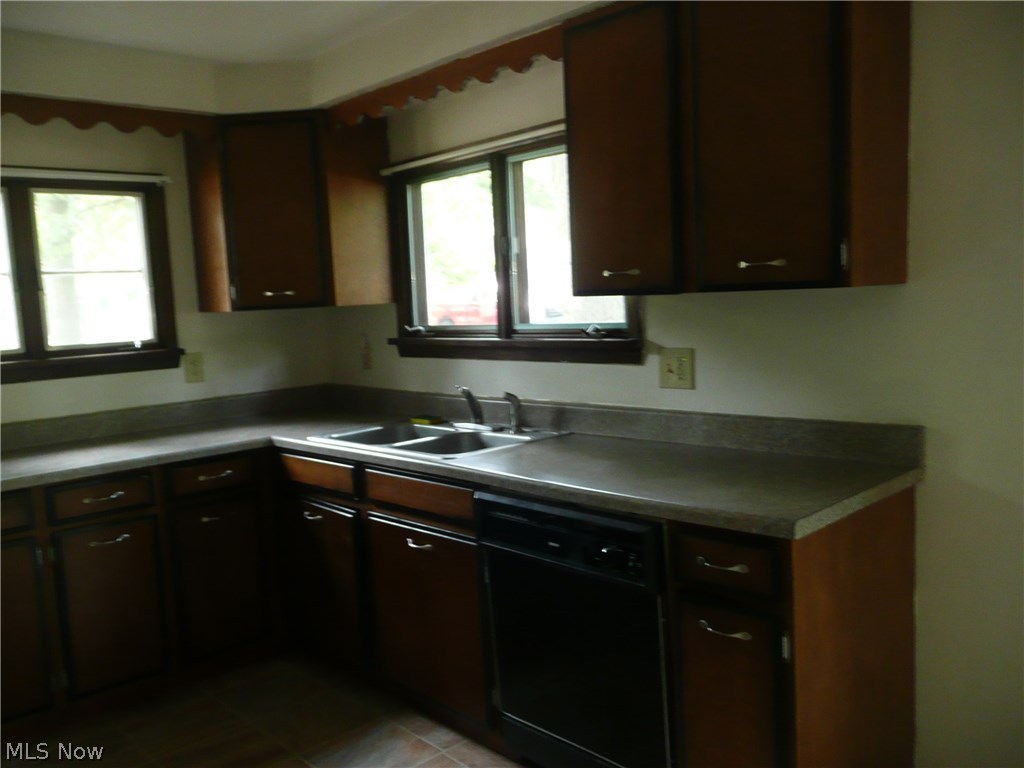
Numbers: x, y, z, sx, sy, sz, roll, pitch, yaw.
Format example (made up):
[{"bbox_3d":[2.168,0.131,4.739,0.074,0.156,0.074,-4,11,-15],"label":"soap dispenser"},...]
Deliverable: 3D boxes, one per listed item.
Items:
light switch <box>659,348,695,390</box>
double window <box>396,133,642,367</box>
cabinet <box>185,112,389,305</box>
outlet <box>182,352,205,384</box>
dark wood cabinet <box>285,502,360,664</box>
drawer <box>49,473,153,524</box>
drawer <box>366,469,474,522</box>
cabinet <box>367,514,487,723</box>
[{"bbox_3d":[0.489,-0.046,2.475,0.008,0.118,0.118,-8,7,-44],"label":"light switch"},{"bbox_3d":[-0.038,-0.457,2.974,0.100,0.753,1.260,-8,7,-44],"label":"double window"},{"bbox_3d":[-0.905,-0.698,3.509,0.844,0.754,0.651,-3,5,1],"label":"cabinet"},{"bbox_3d":[-1.319,-0.067,3.453,0.073,0.118,0.008,-8,7,-44],"label":"outlet"},{"bbox_3d":[-0.435,0.638,3.055,0.610,0.540,0.475,-8,7,-44],"label":"dark wood cabinet"},{"bbox_3d":[-1.450,0.351,2.781,0.306,0.108,0.460,-8,7,-44],"label":"drawer"},{"bbox_3d":[-0.131,0.310,2.561,0.430,0.105,0.515,-8,7,-44],"label":"drawer"},{"bbox_3d":[-0.051,0.655,2.657,0.610,0.543,0.530,-8,7,-44],"label":"cabinet"}]

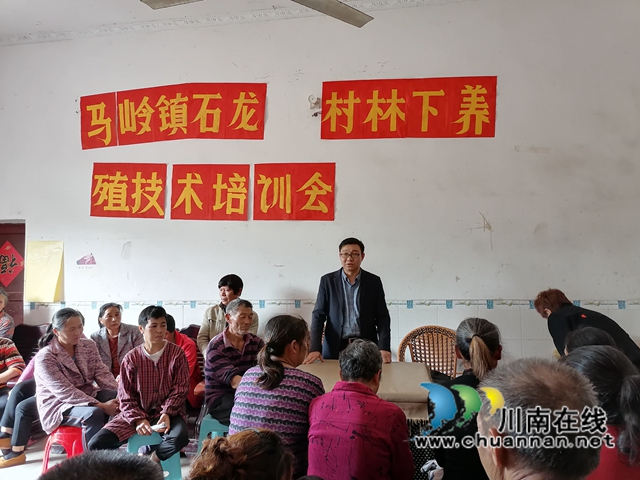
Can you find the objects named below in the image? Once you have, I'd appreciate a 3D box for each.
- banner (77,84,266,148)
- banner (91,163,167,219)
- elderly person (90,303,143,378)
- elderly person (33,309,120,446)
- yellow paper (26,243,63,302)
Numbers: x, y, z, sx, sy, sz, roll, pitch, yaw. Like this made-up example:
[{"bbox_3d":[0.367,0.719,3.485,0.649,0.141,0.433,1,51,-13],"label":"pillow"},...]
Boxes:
[{"bbox_3d":[-1.455,-1.218,4.851,1.930,0.590,0.020,-1,-4,10],"label":"banner"},{"bbox_3d":[-1.881,-0.488,4.908,0.785,0.540,0.025,2,-6,10],"label":"banner"},{"bbox_3d":[-1.598,1.114,3.920,0.480,1.200,0.660,0,-4,-14],"label":"elderly person"},{"bbox_3d":[-1.439,1.031,3.000,0.650,1.180,0.480,-6,-8,42],"label":"elderly person"},{"bbox_3d":[-2.738,0.318,4.966,0.420,0.600,0.030,-1,-4,10],"label":"yellow paper"}]

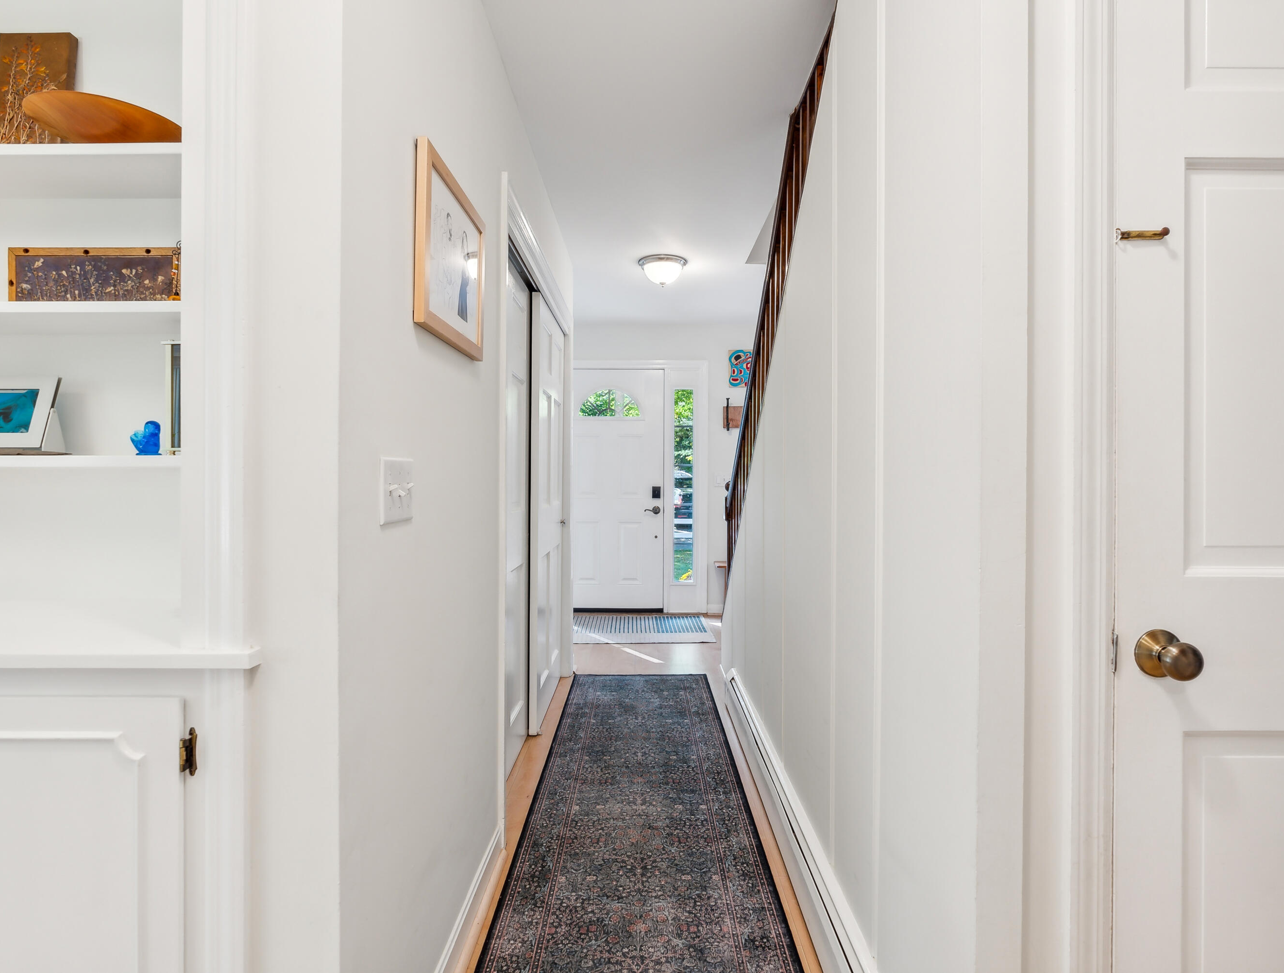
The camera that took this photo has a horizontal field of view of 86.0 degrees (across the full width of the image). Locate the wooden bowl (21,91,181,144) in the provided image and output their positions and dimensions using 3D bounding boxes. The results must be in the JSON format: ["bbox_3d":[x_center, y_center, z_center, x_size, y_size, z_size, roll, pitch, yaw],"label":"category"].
[{"bbox_3d":[-0.970,-0.645,1.275,0.310,0.105,0.160,0,1,-12],"label":"wooden bowl"}]

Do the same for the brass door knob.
[{"bbox_3d":[0.720,0.233,0.930,0.067,0.067,0.068,0,1,0],"label":"brass door knob"}]

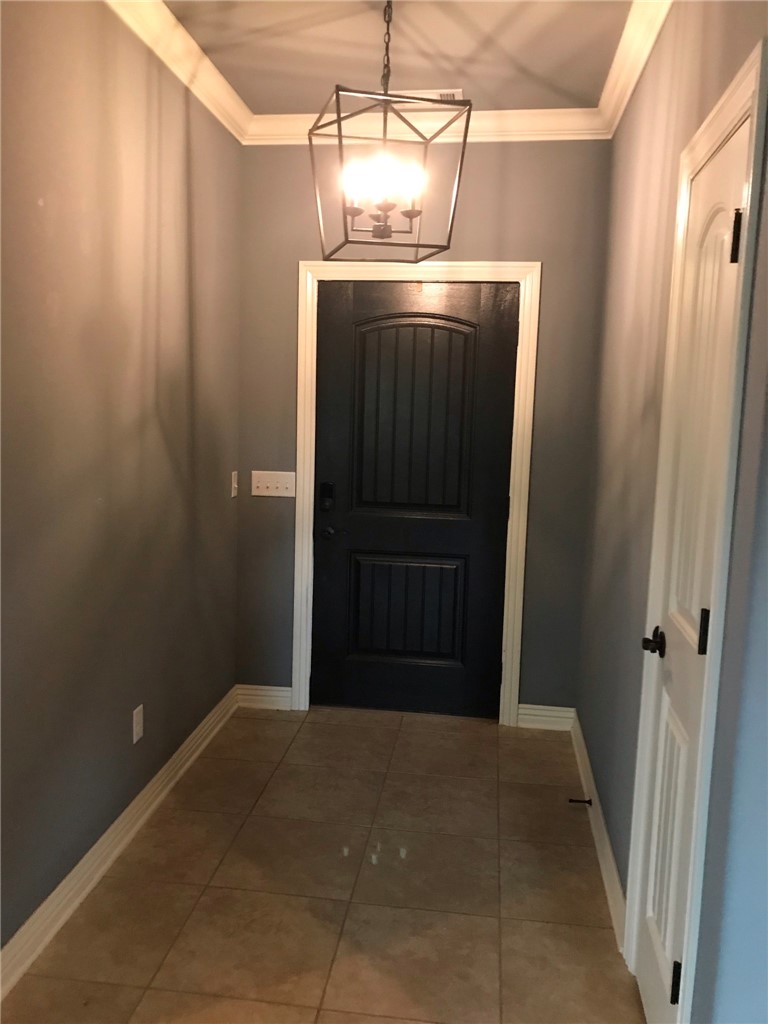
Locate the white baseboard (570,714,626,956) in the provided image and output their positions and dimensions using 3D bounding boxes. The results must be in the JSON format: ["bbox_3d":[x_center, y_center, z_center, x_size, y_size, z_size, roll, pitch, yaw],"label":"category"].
[{"bbox_3d":[0.788,1.087,3.124,0.019,0.116,1.586,3,8,7],"label":"white baseboard"}]

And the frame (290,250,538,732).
[{"bbox_3d":[0.126,-0.063,3.888,1.095,2.146,0.050,3,8,7],"label":"frame"}]

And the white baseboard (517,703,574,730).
[{"bbox_3d":[0.770,0.975,3.925,0.262,0.116,0.018,3,8,7],"label":"white baseboard"}]

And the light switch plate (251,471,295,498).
[{"bbox_3d":[-0.528,-0.131,3.948,0.212,0.117,0.014,3,8,7],"label":"light switch plate"}]

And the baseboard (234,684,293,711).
[{"bbox_3d":[-0.588,0.914,4.096,0.281,0.115,0.018,3,8,7],"label":"baseboard"}]

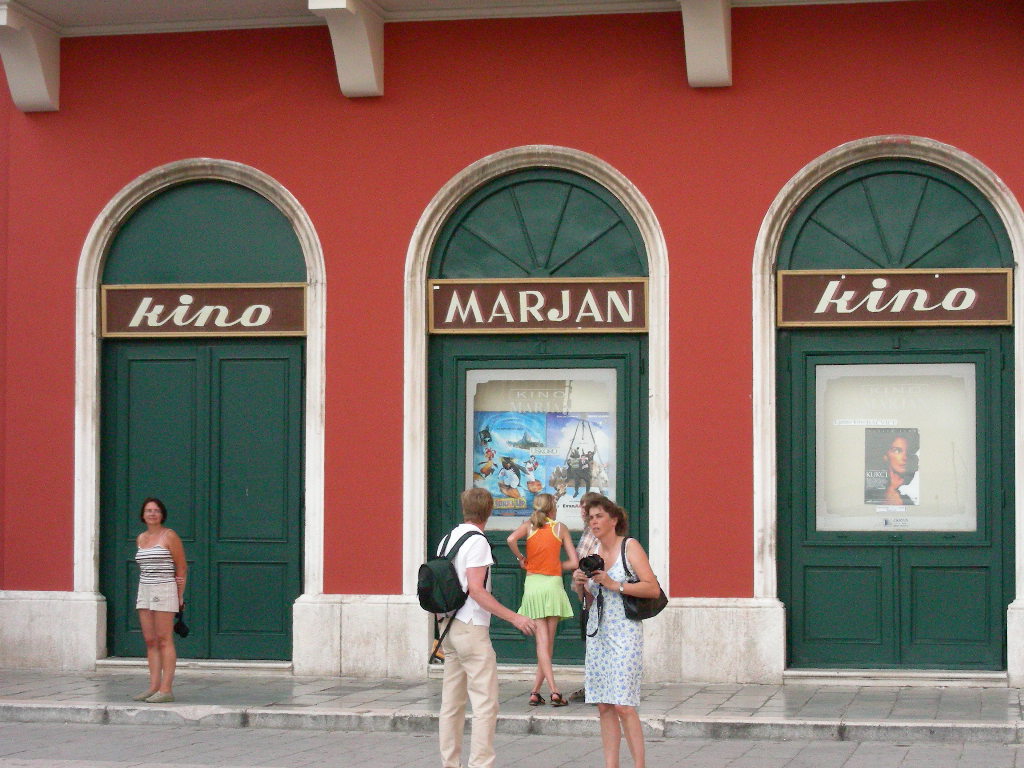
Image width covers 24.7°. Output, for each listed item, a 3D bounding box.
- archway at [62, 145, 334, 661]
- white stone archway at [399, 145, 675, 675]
[{"bbox_3d":[-2.914,0.291,21.984,2.478,4.825,0.300,-1,-3,12],"label":"archway"},{"bbox_3d":[0.228,0.239,21.302,2.482,4.832,0.300,-1,-3,12],"label":"white stone archway"}]

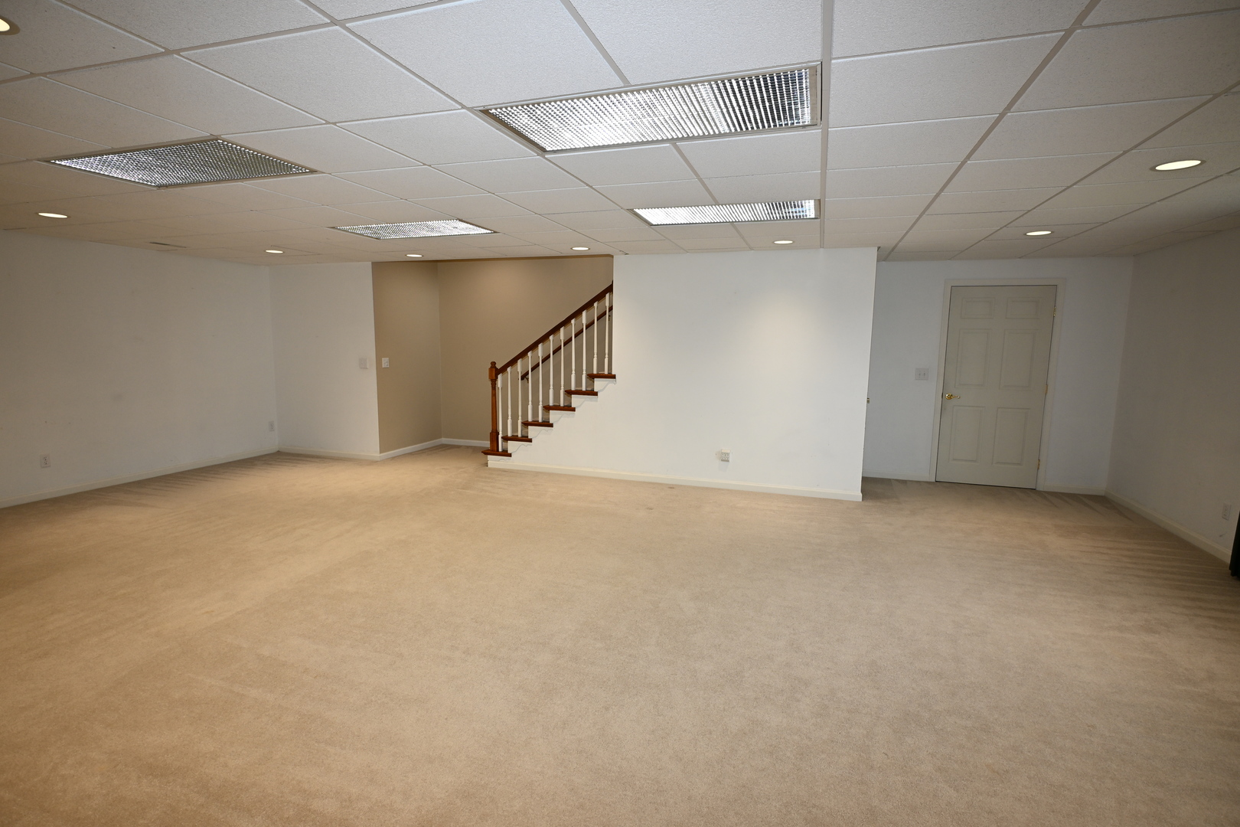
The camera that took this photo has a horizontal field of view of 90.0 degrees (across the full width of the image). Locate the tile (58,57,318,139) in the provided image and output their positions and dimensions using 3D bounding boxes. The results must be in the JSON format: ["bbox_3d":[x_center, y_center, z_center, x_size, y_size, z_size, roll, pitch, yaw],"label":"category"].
[{"bbox_3d":[-1.512,-1.123,2.218,0.605,0.020,0.605,3,7,18],"label":"tile"}]

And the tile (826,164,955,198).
[{"bbox_3d":[1.377,-1.204,3.211,0.603,0.020,0.603,3,7,18],"label":"tile"}]

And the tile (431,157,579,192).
[{"bbox_3d":[-0.546,-1.223,3.188,0.605,0.020,0.605,3,7,18],"label":"tile"}]

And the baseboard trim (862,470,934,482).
[{"bbox_3d":[2.865,0.648,6.489,0.696,0.078,0.015,3,7,18],"label":"baseboard trim"}]

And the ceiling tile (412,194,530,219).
[{"bbox_3d":[-0.925,-1.317,3.953,0.605,0.020,0.605,3,7,18],"label":"ceiling tile"}]

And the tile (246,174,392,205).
[{"bbox_3d":[-1.690,-1.283,3.568,0.605,0.020,0.605,3,7,18],"label":"tile"}]

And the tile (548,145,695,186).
[{"bbox_3d":[0.032,-1.196,2.999,0.603,0.020,0.603,3,7,18],"label":"tile"}]

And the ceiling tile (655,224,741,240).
[{"bbox_3d":[0.600,-1.389,4.727,0.603,0.020,0.603,3,7,18],"label":"ceiling tile"}]

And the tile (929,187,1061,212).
[{"bbox_3d":[2.145,-1.240,3.599,0.603,0.020,0.603,3,7,18],"label":"tile"}]

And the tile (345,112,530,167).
[{"bbox_3d":[-0.736,-1.160,2.615,0.603,0.020,0.603,3,7,18],"label":"tile"}]

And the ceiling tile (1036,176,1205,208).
[{"bbox_3d":[2.721,-1.211,3.407,0.603,0.020,0.603,3,7,18],"label":"ceiling tile"}]

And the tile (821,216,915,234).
[{"bbox_3d":[1.743,-1.329,4.352,0.605,0.020,0.605,3,7,18],"label":"tile"}]

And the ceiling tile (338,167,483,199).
[{"bbox_3d":[-1.112,-1.252,3.365,0.600,0.020,0.600,3,7,18],"label":"ceiling tile"}]

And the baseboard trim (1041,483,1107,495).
[{"bbox_3d":[4.502,0.754,6.152,0.550,0.088,0.016,3,7,18],"label":"baseboard trim"}]

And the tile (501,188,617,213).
[{"bbox_3d":[-0.354,-1.287,3.764,0.605,0.020,0.605,3,7,18],"label":"tile"}]

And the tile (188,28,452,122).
[{"bbox_3d":[-0.932,-1.095,2.027,0.600,0.020,0.600,3,7,18],"label":"tile"}]

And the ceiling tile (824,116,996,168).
[{"bbox_3d":[1.190,-1.139,2.629,0.603,0.020,0.603,3,7,18],"label":"ceiling tile"}]

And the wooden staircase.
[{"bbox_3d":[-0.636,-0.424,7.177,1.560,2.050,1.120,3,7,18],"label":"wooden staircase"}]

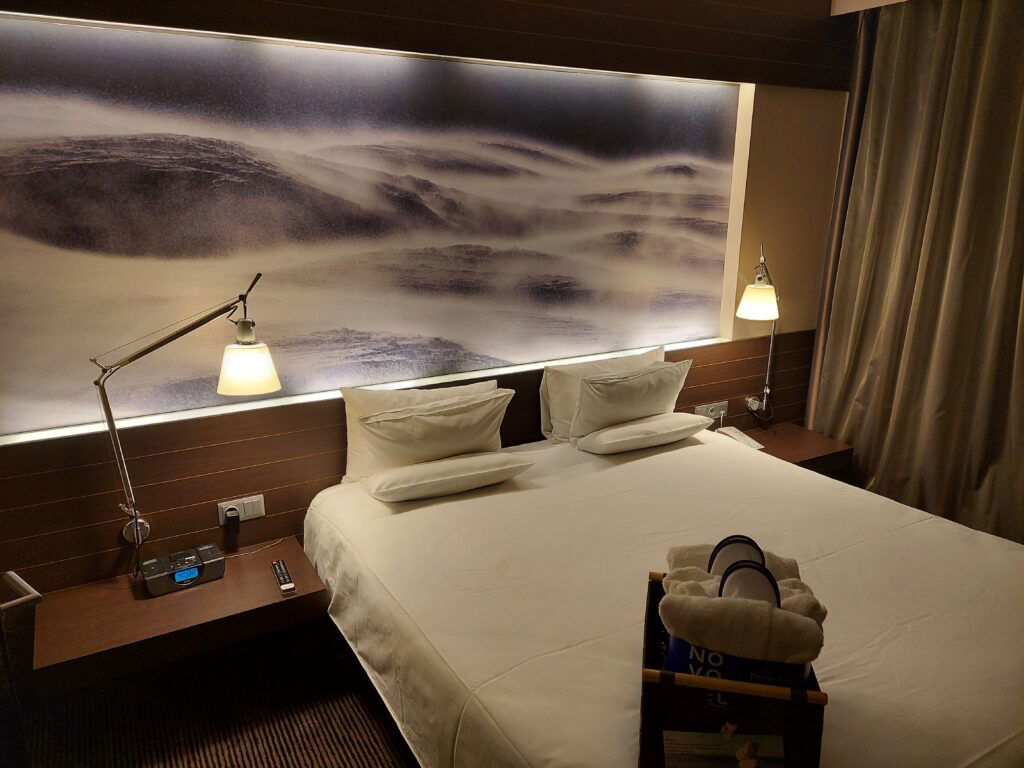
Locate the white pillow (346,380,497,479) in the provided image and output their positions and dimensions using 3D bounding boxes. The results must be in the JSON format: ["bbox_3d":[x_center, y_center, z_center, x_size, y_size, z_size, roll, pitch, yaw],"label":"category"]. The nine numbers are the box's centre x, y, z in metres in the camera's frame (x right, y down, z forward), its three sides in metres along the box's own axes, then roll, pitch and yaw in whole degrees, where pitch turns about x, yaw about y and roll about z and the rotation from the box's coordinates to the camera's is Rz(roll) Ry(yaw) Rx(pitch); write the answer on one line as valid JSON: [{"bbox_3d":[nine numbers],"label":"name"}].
[{"bbox_3d":[-0.331,0.172,2.719,0.630,0.350,0.130,-9,14,-28],"label":"white pillow"}]

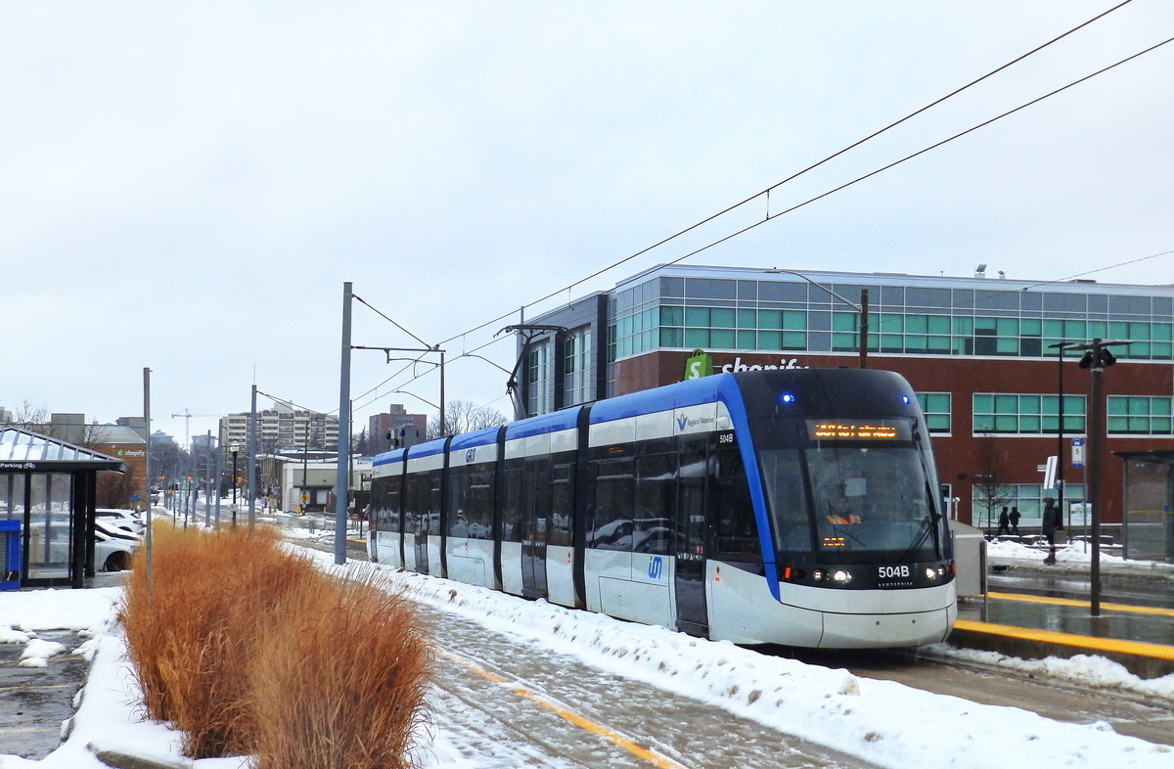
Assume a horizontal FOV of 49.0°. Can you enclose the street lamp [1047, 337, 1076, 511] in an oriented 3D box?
[{"bbox_3d":[17.849,1.988,48.500,0.400,7.200,1.450,2,-4,-20],"label":"street lamp"}]

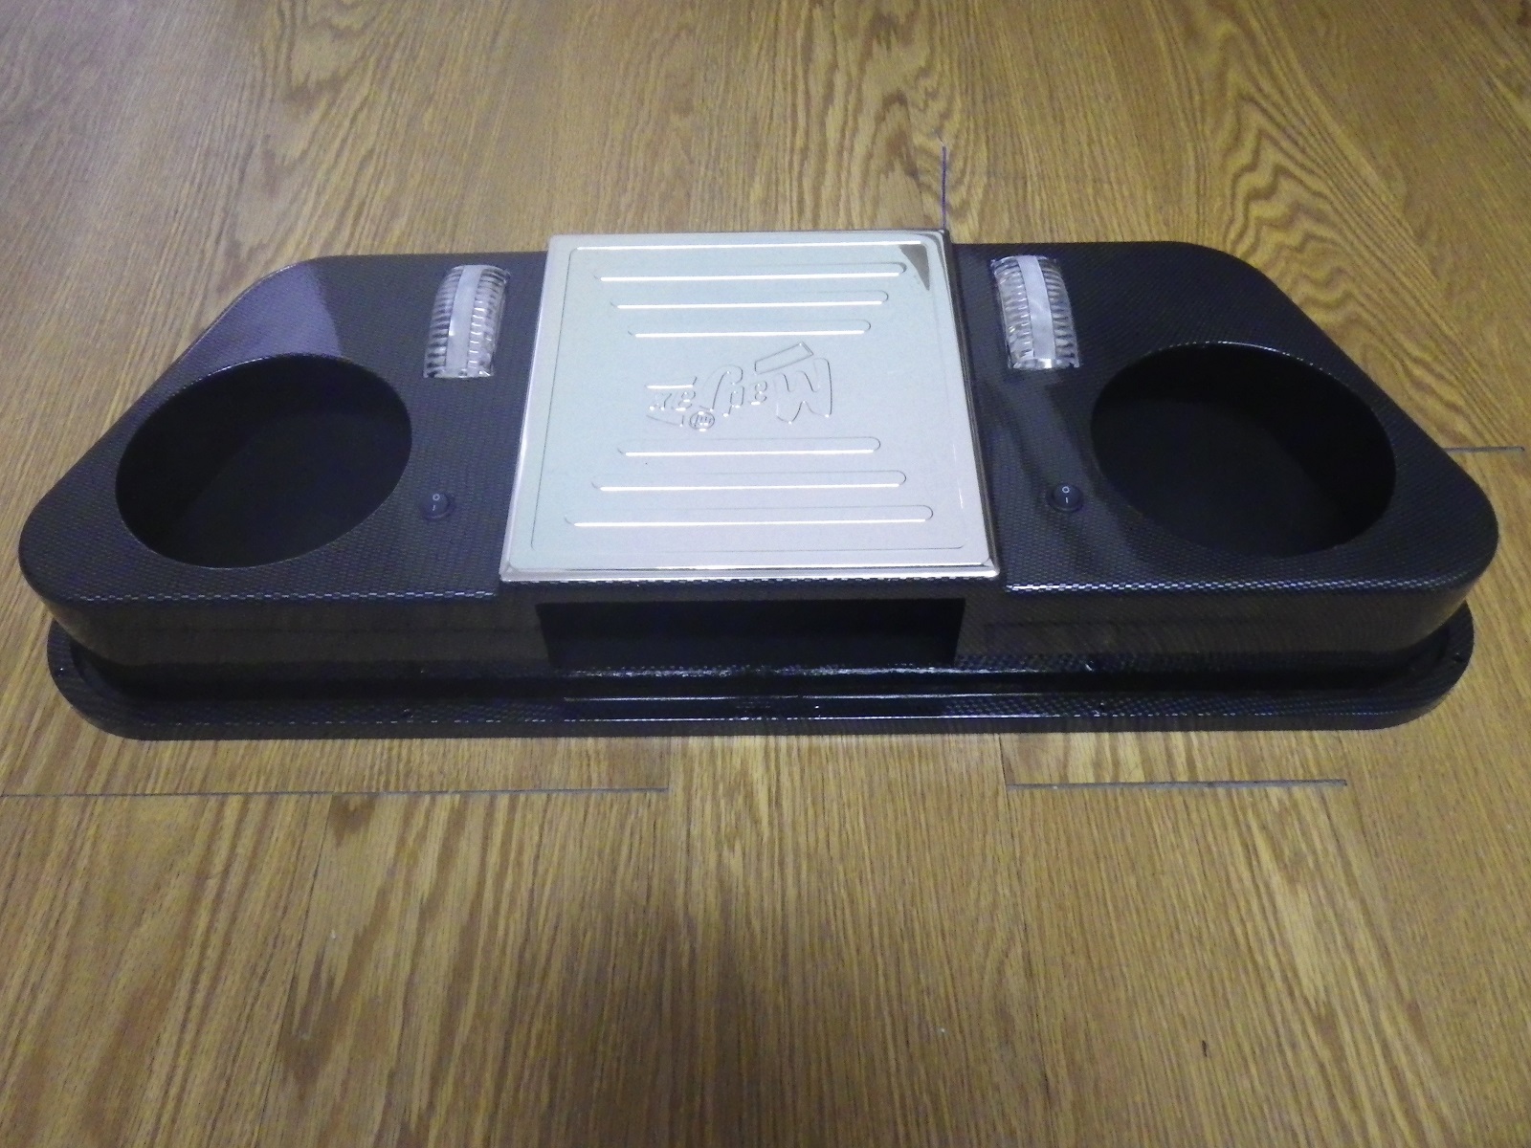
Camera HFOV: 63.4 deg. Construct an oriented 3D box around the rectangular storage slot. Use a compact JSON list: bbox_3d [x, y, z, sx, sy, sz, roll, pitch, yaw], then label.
[{"bbox_3d":[-0.007,-0.025,0.596,0.187,0.052,0.130,0,54,0],"label":"rectangular storage slot"}]

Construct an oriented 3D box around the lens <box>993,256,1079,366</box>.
[{"bbox_3d":[0.139,-0.138,0.633,0.035,0.014,0.081,0,54,0],"label":"lens"}]

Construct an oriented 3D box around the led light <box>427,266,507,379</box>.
[{"bbox_3d":[-0.153,-0.131,0.629,0.035,0.014,0.075,0,54,0],"label":"led light"}]

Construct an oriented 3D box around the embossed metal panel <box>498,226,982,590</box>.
[{"bbox_3d":[-0.007,-0.088,0.598,0.213,0.010,0.227,0,54,0],"label":"embossed metal panel"}]

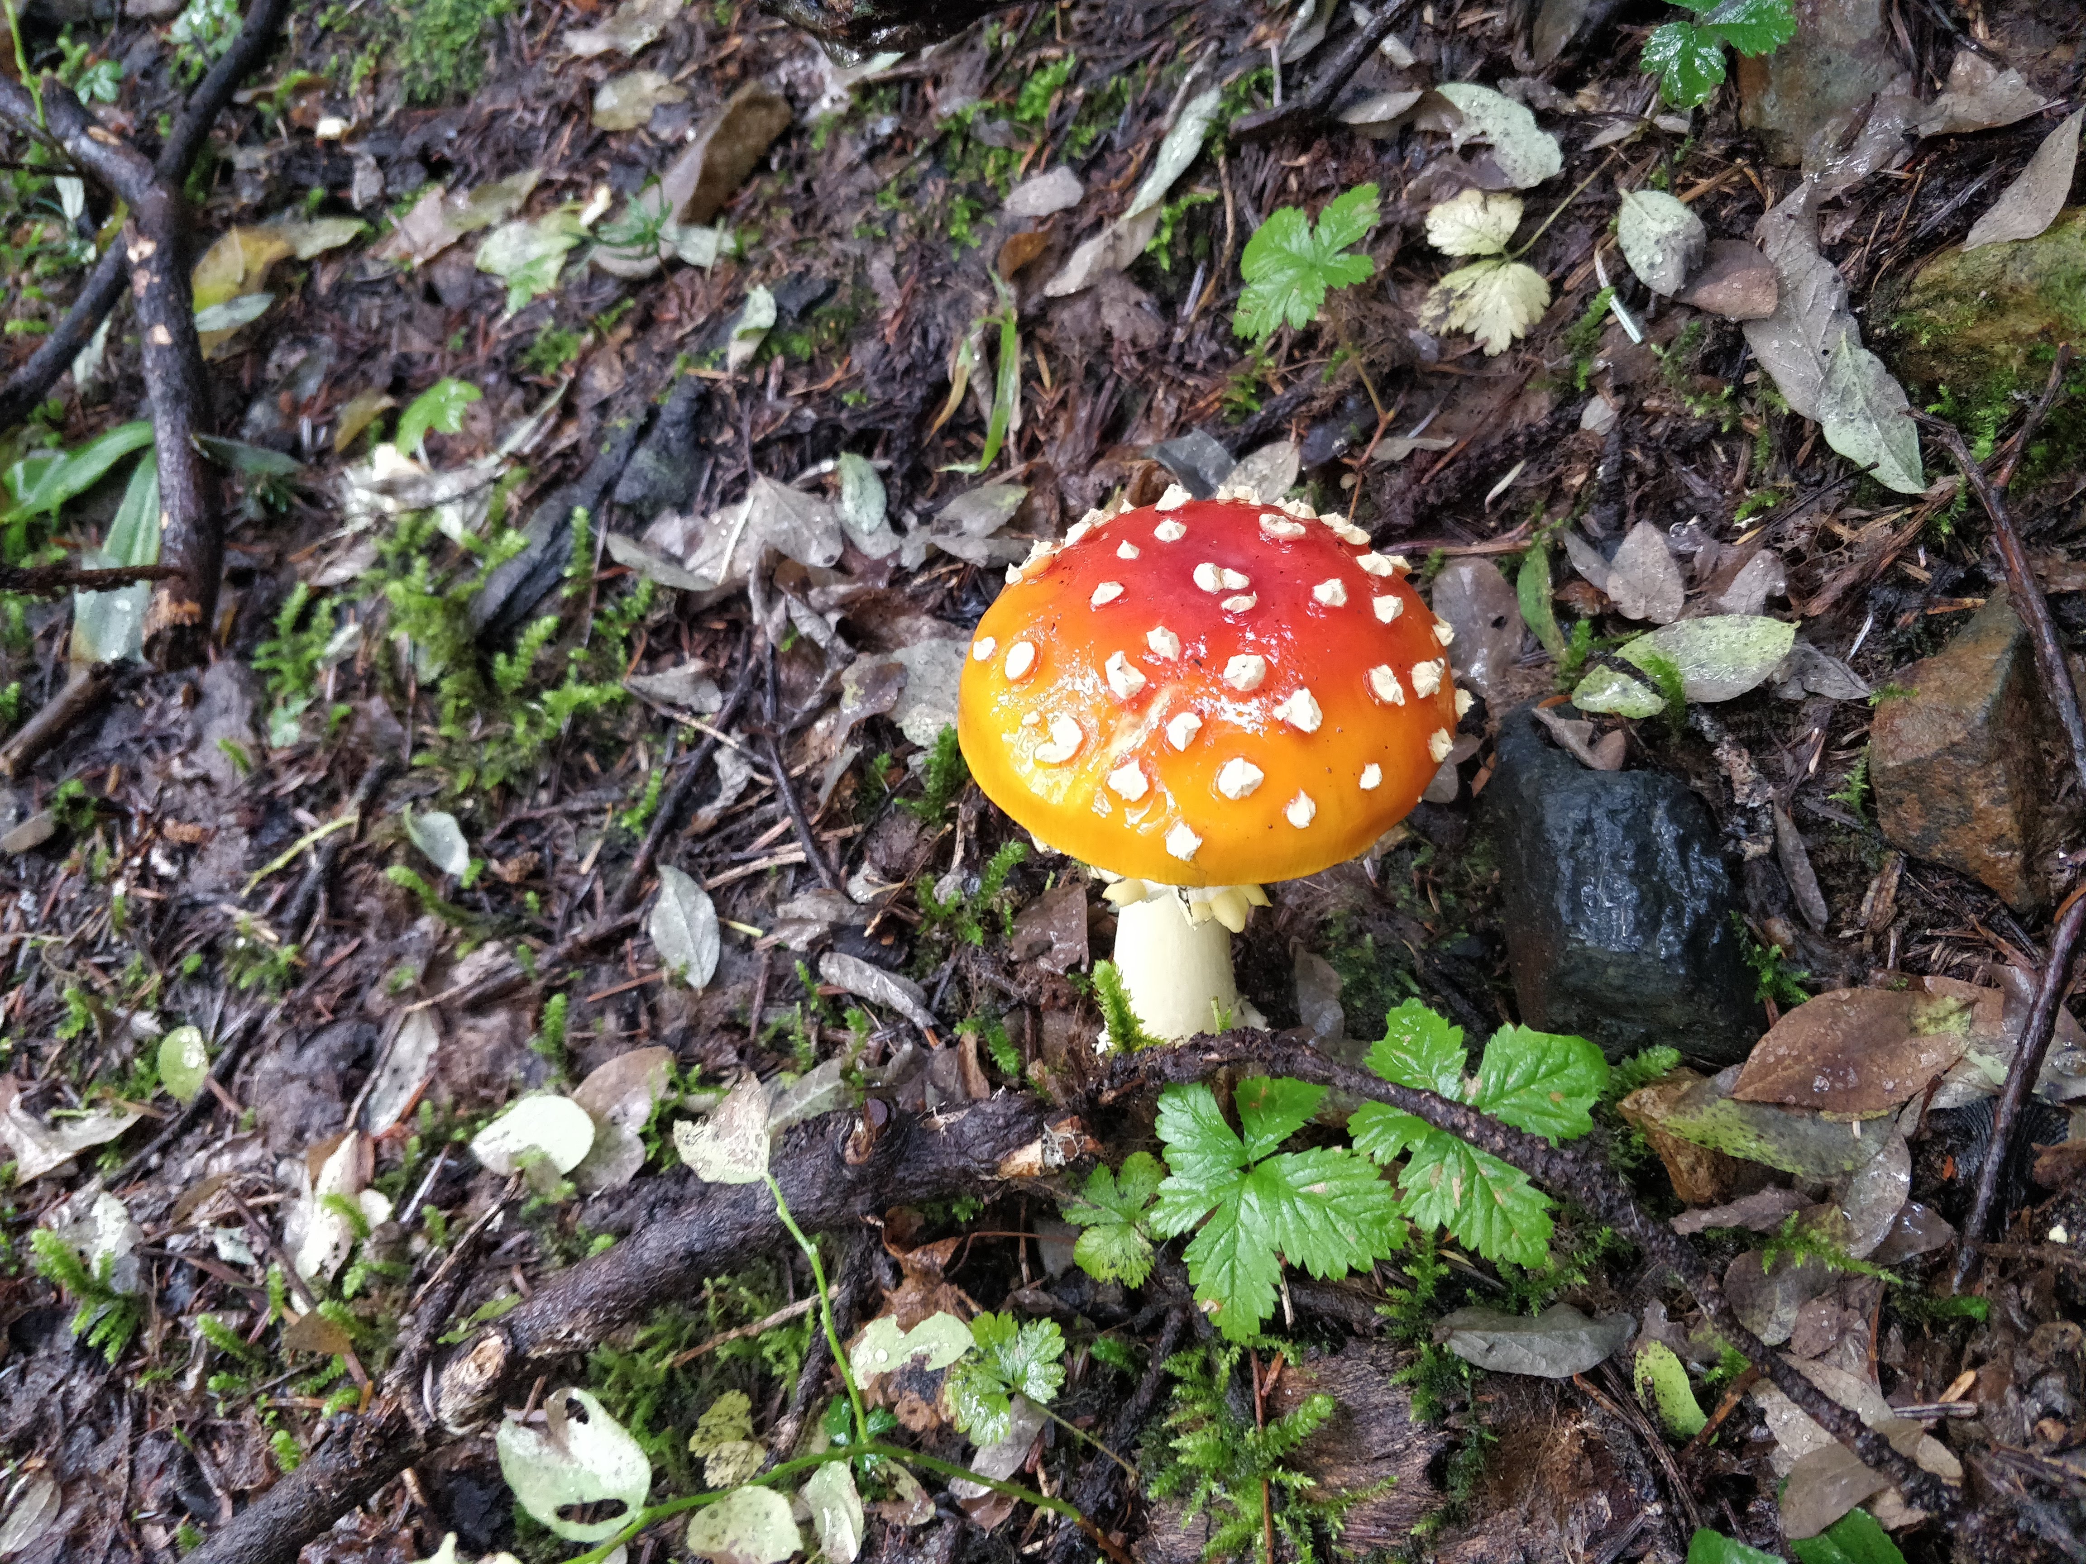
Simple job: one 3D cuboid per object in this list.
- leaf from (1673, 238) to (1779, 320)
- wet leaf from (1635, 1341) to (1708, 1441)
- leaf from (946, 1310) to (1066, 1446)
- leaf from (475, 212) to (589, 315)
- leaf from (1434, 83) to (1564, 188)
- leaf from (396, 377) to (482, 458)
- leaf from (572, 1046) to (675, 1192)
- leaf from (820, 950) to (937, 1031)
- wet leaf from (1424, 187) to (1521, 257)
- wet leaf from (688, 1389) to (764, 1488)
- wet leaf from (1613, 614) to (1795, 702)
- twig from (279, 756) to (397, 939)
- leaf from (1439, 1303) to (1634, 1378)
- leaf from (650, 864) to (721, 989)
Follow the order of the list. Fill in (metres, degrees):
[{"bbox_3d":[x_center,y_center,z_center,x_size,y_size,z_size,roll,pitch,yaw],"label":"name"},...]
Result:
[{"bbox_3d":[0.294,-0.214,0.623,0.052,0.010,0.037,-18,59,-11],"label":"leaf"},{"bbox_3d":[0.150,0.145,0.345,0.010,0.008,0.022,-21,63,3],"label":"wet leaf"},{"bbox_3d":[-0.010,0.134,0.323,0.025,0.010,0.025,29,73,14],"label":"leaf"},{"bbox_3d":[-0.173,-0.174,0.485,0.036,0.009,0.043,-5,66,2],"label":"leaf"},{"bbox_3d":[0.213,-0.307,0.683,0.042,0.014,0.079,-27,61,-16],"label":"leaf"},{"bbox_3d":[-0.216,-0.129,0.512,0.026,0.008,0.035,40,74,17],"label":"leaf"},{"bbox_3d":[-0.125,0.101,0.432,0.026,0.008,0.045,13,70,18],"label":"leaf"},{"bbox_3d":[-0.046,0.058,0.403,0.041,0.009,0.009,29,65,18],"label":"leaf"},{"bbox_3d":[0.189,-0.244,0.636,0.042,0.010,0.043,-33,63,-20],"label":"wet leaf"},{"bbox_3d":[-0.072,0.150,0.331,0.017,0.009,0.020,-3,71,2],"label":"wet leaf"},{"bbox_3d":[0.184,-0.034,0.396,0.052,0.008,0.026,-10,66,0],"label":"wet leaf"},{"bbox_3d":[-0.241,0.022,0.495,0.007,0.006,0.068,17,71,19],"label":"twig"},{"bbox_3d":[0.119,0.135,0.349,0.047,0.010,0.017,-2,60,2],"label":"leaf"},{"bbox_3d":[-0.096,0.038,0.388,0.017,0.007,0.037,-20,66,-5],"label":"leaf"}]

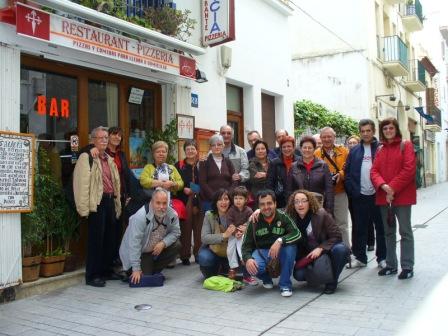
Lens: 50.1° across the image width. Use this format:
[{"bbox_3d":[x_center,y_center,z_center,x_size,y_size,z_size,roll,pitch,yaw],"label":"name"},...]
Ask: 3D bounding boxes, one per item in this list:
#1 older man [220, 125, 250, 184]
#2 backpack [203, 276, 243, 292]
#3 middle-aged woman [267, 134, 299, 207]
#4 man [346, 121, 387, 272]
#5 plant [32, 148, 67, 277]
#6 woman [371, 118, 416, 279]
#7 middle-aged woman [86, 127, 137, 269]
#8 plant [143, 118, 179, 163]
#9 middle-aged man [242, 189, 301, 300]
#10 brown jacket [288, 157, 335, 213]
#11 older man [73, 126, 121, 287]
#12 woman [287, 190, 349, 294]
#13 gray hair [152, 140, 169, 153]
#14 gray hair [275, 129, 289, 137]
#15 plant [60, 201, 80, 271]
[{"bbox_3d":[0.109,0.318,6.120,0.540,1.740,0.370,-1,0,10],"label":"older man"},{"bbox_3d":[-0.010,1.141,4.760,0.390,0.120,0.260,-1,0,6],"label":"backpack"},{"bbox_3d":[0.750,0.398,5.700,0.480,1.580,0.340,-1,0,6],"label":"middle-aged woman"},{"bbox_3d":[1.657,0.290,5.570,0.540,1.700,0.380,-1,0,18],"label":"man"},{"bbox_3d":[-1.847,0.453,5.070,0.350,1.350,0.350,-1,0,31],"label":"plant"},{"bbox_3d":[1.787,0.308,5.050,0.500,1.660,0.380,-1,0,27],"label":"woman"},{"bbox_3d":[-1.228,0.358,5.320,0.560,1.610,0.420,-1,0,-18],"label":"middle-aged woman"},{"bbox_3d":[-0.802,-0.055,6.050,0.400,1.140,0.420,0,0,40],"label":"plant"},{"bbox_3d":[0.455,0.700,4.700,0.520,0.960,0.740,-1,0,3],"label":"middle-aged man"},{"bbox_3d":[0.965,0.215,5.350,0.530,0.660,0.320,-1,0,9],"label":"brown jacket"},{"bbox_3d":[-1.358,0.381,5.120,0.510,1.670,0.370,-1,0,-38],"label":"older man"},{"bbox_3d":[0.922,0.700,4.720,0.540,0.970,0.620,-1,0,25],"label":"woman"},{"bbox_3d":[-0.750,-0.250,5.720,0.190,0.170,0.200,-1,0,-5],"label":"gray hair"},{"bbox_3d":[0.738,-0.430,6.120,0.180,0.130,0.200,-1,0,6],"label":"gray hair"},{"bbox_3d":[-1.689,0.730,5.270,0.250,0.790,0.250,-1,0,31],"label":"plant"}]

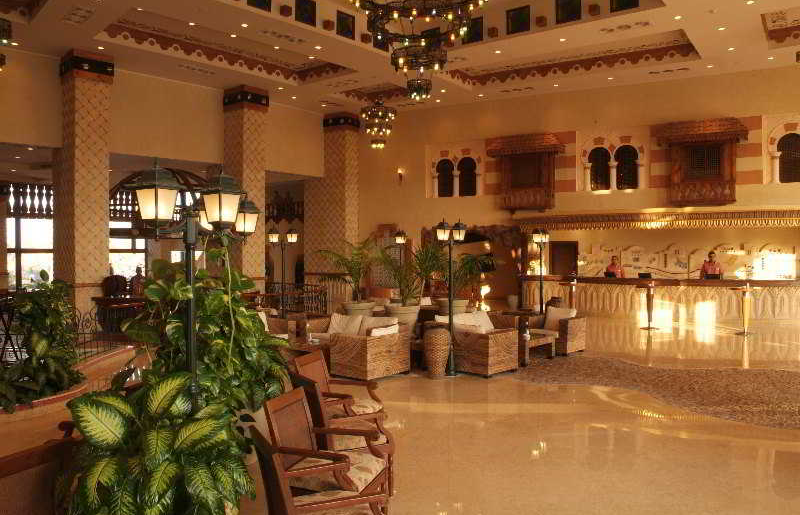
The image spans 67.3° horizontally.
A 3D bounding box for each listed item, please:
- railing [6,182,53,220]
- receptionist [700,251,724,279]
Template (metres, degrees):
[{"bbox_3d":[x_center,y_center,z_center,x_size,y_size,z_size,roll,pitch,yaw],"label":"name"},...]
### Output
[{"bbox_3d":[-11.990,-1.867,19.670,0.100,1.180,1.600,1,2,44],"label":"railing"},{"bbox_3d":[7.910,0.709,15.200,0.500,1.720,0.320,0,1,27],"label":"receptionist"}]

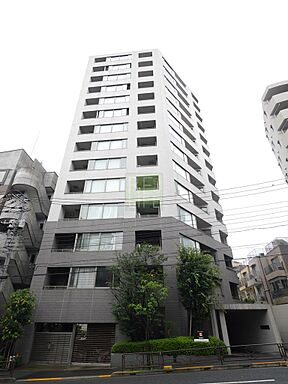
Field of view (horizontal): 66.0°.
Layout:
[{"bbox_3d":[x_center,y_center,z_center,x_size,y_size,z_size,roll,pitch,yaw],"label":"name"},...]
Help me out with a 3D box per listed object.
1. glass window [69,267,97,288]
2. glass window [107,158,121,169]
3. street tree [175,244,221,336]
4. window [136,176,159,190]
[{"bbox_3d":[-5.099,7.166,18.504,2.302,1.647,0.120,-3,-33,4],"label":"glass window"},{"bbox_3d":[-3.308,-3.138,24.969,1.430,1.437,0.120,-3,-33,4],"label":"glass window"},{"bbox_3d":[4.287,7.414,16.798,3.233,7.259,2.989,-3,-34,4],"label":"street tree"},{"bbox_3d":[0.431,-0.770,22.970,2.287,1.647,0.150,-3,-34,4],"label":"window"}]

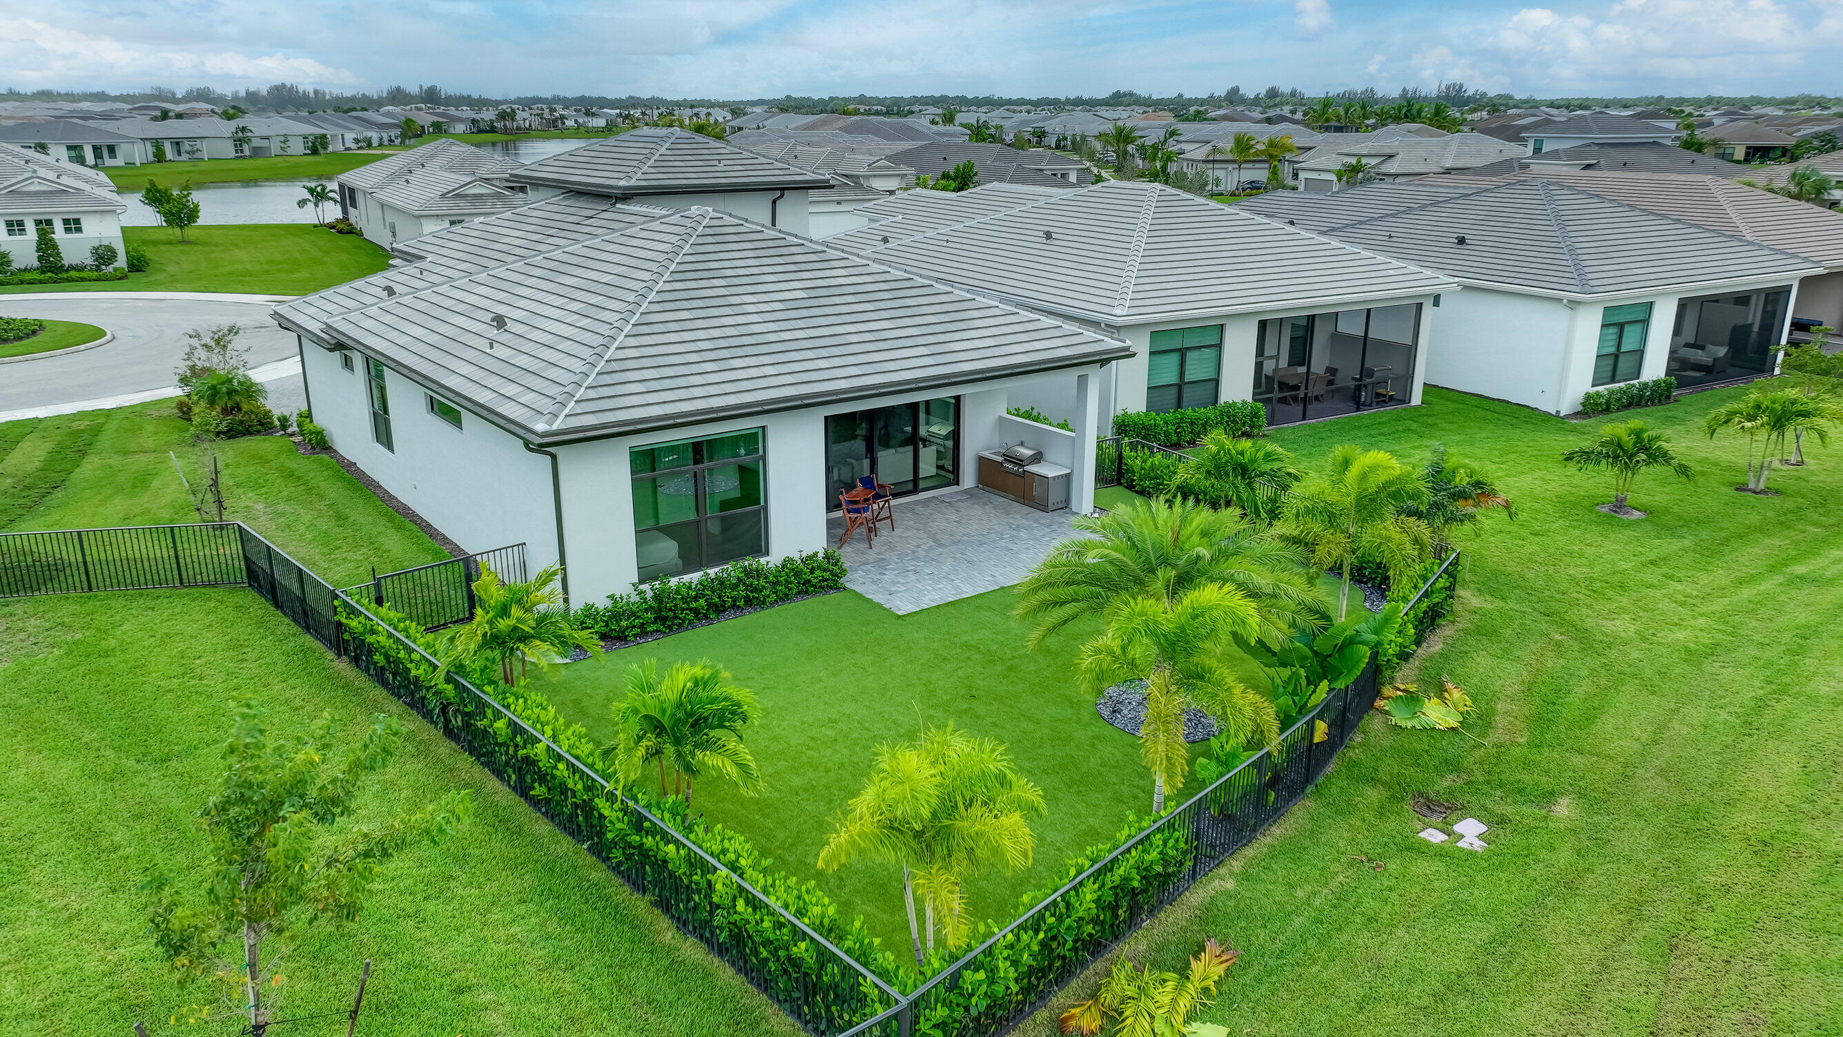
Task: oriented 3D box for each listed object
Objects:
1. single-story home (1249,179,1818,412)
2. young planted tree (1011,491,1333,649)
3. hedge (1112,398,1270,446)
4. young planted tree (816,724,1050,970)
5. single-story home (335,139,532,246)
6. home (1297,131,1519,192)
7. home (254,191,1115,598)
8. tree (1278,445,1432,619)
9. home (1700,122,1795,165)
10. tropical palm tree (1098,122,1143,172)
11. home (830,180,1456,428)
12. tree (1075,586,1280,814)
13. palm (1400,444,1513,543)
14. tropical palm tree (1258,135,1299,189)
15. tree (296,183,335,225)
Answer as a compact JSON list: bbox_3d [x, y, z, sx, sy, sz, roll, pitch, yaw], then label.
[{"bbox_3d":[20.206,-9.991,50.162,13.400,6.600,21.500,-10,20,-28],"label":"single-story home"},{"bbox_3d":[3.896,1.439,19.902,4.600,3.350,4.500,4,18,11],"label":"young planted tree"},{"bbox_3d":[7.368,-2.659,36.282,5.300,1.100,1.050,-10,20,-28],"label":"hedge"},{"bbox_3d":[0.138,3.712,13.074,2.250,3.200,2.200,0,18,1],"label":"young planted tree"},{"bbox_3d":[-29.375,-21.382,84.781,14.000,6.700,26.000,-11,21,-31],"label":"single-story home"},{"bbox_3d":[50.115,-36.385,132.166,18.000,6.600,19.000,12,21,32],"label":"home"},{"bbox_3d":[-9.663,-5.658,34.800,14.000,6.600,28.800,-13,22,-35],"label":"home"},{"bbox_3d":[7.515,0.299,22.202,2.600,3.250,2.600,0,18,0],"label":"tree"},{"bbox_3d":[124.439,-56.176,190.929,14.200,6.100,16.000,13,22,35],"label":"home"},{"bbox_3d":[25.206,-46.850,161.636,5.300,6.200,5.300,0,18,0],"label":"tropical palm tree"},{"bbox_3d":[2.980,-9.553,47.211,13.200,6.400,28.800,-10,21,-28],"label":"home"},{"bbox_3d":[3.092,2.673,15.993,2.450,3.400,2.400,4,18,12],"label":"tree"},{"bbox_3d":[9.999,0.211,24.333,2.250,3.000,2.250,8,19,22],"label":"palm"},{"bbox_3d":[40.025,-39.713,143.186,4.200,6.100,4.200,5,18,14],"label":"tropical palm tree"},{"bbox_3d":[-43.823,-22.812,92.888,2.800,3.000,2.800,0,18,0],"label":"tree"}]

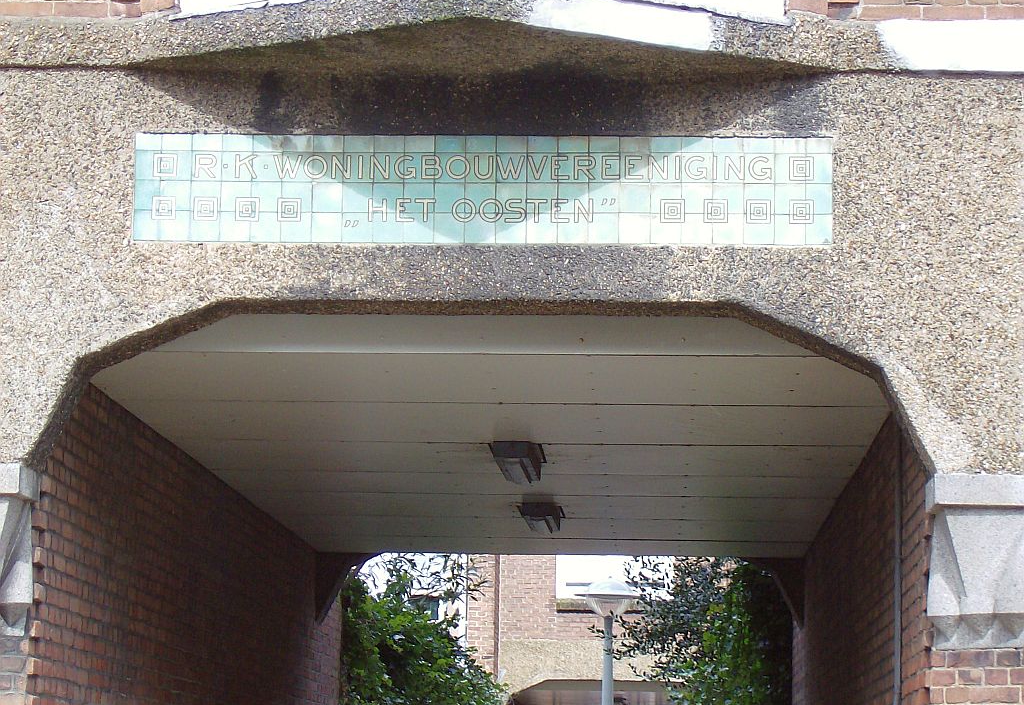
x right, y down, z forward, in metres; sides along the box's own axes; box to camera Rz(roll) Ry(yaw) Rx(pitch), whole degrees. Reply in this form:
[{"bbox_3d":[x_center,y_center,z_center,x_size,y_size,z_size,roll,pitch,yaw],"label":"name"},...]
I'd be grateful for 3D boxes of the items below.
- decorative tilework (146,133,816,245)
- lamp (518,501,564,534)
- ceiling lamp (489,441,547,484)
[{"bbox_3d":[-0.102,-0.548,10.756,2.360,0.370,0.030,0,-8,3],"label":"decorative tilework"},{"bbox_3d":[0.154,0.875,16.783,0.220,0.085,0.900,0,-8,3],"label":"lamp"},{"bbox_3d":[0.030,0.486,14.054,0.220,0.085,0.900,0,-8,3],"label":"ceiling lamp"}]

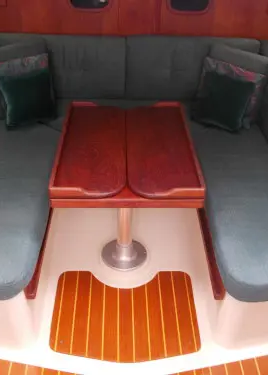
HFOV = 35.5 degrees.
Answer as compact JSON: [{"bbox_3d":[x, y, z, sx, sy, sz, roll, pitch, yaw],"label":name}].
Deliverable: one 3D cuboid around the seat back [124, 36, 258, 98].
[{"bbox_3d":[0.371,-0.791,2.787,0.860,0.400,0.110,0,30,-1],"label":"seat back"}]

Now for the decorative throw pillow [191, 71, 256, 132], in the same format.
[{"bbox_3d":[0.516,-0.518,2.495,0.310,0.310,0.120,22,22,26],"label":"decorative throw pillow"}]

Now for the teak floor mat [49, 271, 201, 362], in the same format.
[{"bbox_3d":[-0.044,0.598,2.000,0.660,0.020,0.505,0,37,-1],"label":"teak floor mat"}]

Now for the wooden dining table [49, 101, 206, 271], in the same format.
[{"bbox_3d":[-0.035,0.065,2.119,0.600,0.710,0.760,0,37,-1],"label":"wooden dining table"}]

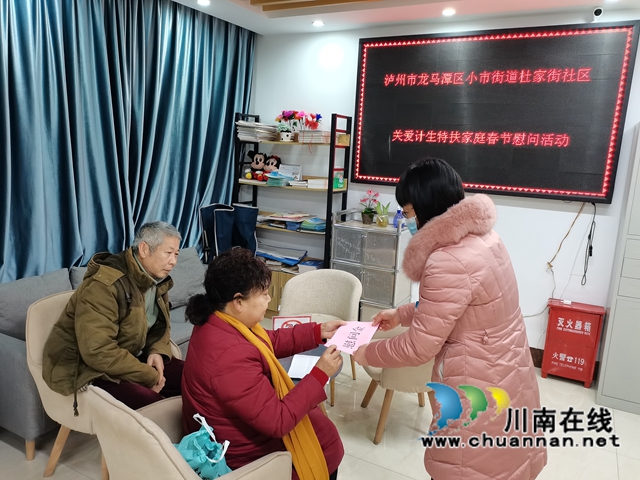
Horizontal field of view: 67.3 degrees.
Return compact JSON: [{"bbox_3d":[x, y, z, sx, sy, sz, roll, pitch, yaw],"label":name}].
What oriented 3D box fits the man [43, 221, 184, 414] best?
[{"bbox_3d":[-0.872,0.522,2.207,0.720,1.240,0.570,8,13,25],"label":"man"}]

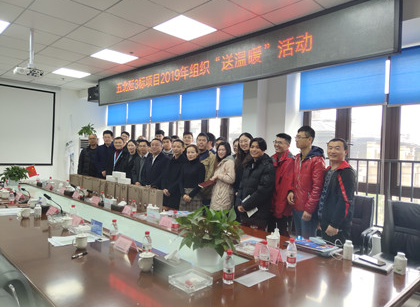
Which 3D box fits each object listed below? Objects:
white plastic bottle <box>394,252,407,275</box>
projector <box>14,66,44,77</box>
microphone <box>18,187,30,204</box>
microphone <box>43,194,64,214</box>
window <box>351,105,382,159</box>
[{"bbox_3d":[1.286,0.740,2.372,0.075,0.134,0.073,3,-1,29],"label":"white plastic bottle"},{"bbox_3d":[-2.281,-1.027,4.440,0.320,0.105,0.250,4,-2,-42],"label":"projector"},{"bbox_3d":[-2.602,0.577,4.929,0.170,0.200,0.110,2,-1,-44],"label":"microphone"},{"bbox_3d":[-1.687,0.563,3.816,0.240,0.250,0.110,2,-1,-44],"label":"microphone"},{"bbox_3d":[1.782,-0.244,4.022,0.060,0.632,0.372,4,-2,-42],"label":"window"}]

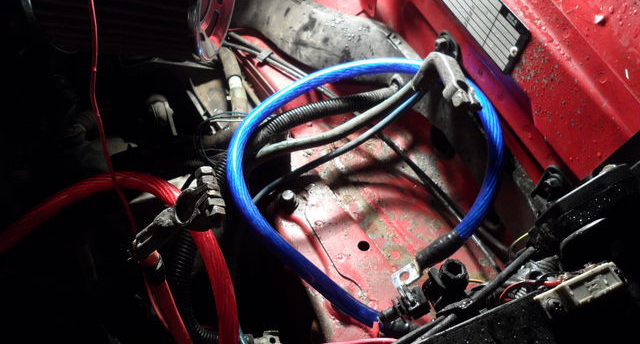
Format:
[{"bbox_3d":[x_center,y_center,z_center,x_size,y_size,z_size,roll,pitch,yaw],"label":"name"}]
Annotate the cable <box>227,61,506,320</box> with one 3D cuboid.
[{"bbox_3d":[0.051,-0.019,0.503,0.276,0.070,0.244,-40,74,-17],"label":"cable"}]

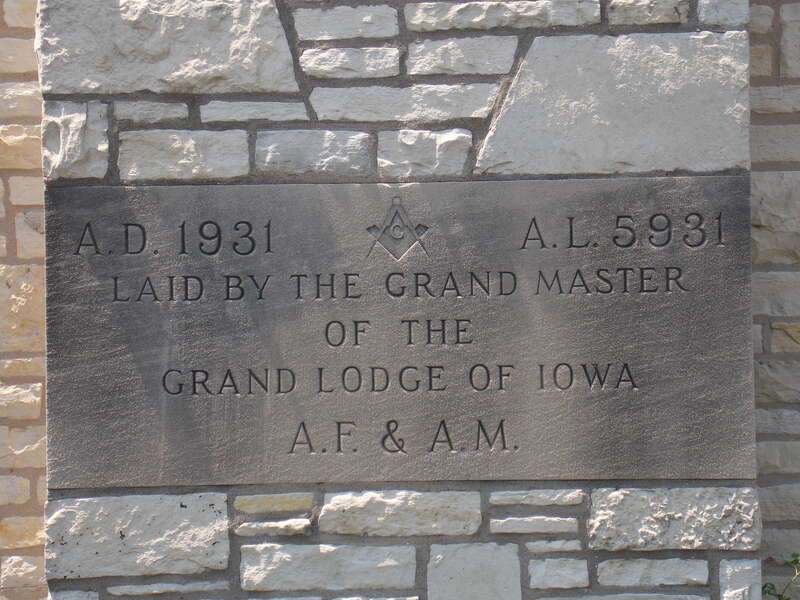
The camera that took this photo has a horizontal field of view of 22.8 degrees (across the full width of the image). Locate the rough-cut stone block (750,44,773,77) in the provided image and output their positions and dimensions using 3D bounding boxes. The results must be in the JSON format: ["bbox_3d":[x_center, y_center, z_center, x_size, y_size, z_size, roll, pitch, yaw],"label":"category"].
[{"bbox_3d":[0.588,-0.391,3.296,0.045,0.051,0.070,-1,-2,0],"label":"rough-cut stone block"}]

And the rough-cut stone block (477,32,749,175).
[{"bbox_3d":[0.336,-0.307,3.210,0.433,0.220,0.150,-1,-2,0],"label":"rough-cut stone block"}]

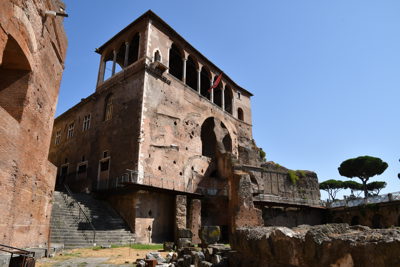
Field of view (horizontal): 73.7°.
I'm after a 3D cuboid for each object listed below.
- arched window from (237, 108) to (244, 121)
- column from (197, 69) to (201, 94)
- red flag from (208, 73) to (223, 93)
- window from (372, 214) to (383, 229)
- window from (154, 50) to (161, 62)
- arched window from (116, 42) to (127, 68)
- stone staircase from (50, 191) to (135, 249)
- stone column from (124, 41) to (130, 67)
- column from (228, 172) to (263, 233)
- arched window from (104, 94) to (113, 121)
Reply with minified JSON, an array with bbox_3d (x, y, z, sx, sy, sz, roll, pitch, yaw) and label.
[{"bbox_3d":[7.629,-3.593,50.323,0.400,2.568,1.864,-18,-27,40],"label":"arched window"},{"bbox_3d":[-0.193,-8.019,41.086,0.500,4.707,0.500,-15,-25,34],"label":"column"},{"bbox_3d":[2.454,-8.080,42.109,2.753,2.650,0.500,-15,-25,34],"label":"red flag"},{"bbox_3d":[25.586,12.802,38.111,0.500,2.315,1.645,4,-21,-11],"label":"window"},{"bbox_3d":[-5.456,-9.767,34.023,0.350,1.776,1.073,-15,-25,34],"label":"window"},{"bbox_3d":[-10.620,-10.461,36.897,2.346,5.037,0.500,-17,-26,37],"label":"arched window"},{"bbox_3d":[-10.980,7.750,25.031,6.686,4.971,7.355,-15,-25,34],"label":"stone staircase"},{"bbox_3d":[-9.607,-10.576,35.966,0.500,4.522,0.500,-17,-26,37],"label":"stone column"},{"bbox_3d":[4.961,7.654,28.931,3.600,7.359,1.700,15,-25,-35],"label":"column"},{"bbox_3d":[-12.004,-3.464,35.350,1.810,4.075,0.400,-17,-26,37],"label":"arched window"}]

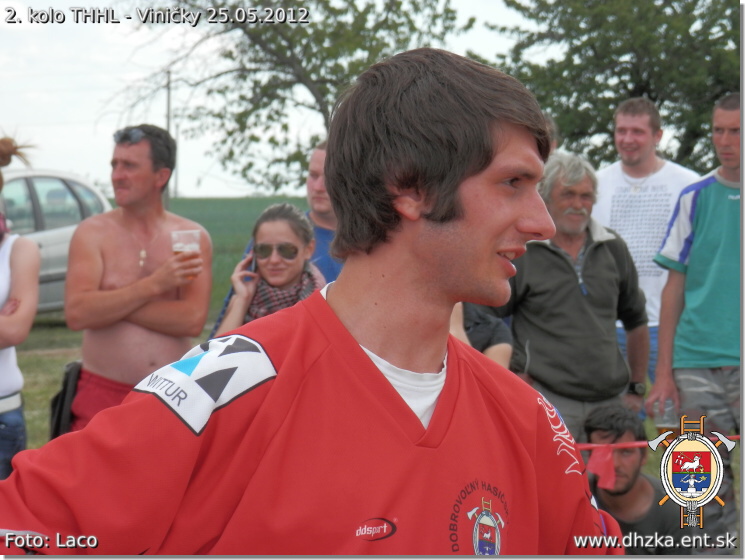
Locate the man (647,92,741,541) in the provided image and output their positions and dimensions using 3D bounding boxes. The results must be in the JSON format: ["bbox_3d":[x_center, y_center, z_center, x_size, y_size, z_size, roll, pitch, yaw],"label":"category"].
[{"bbox_3d":[1.140,0.312,11.021,0.540,1.800,0.340,0,1,7],"label":"man"}]

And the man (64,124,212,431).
[{"bbox_3d":[-0.704,0.400,10.620,0.480,1.740,0.360,0,1,1],"label":"man"}]

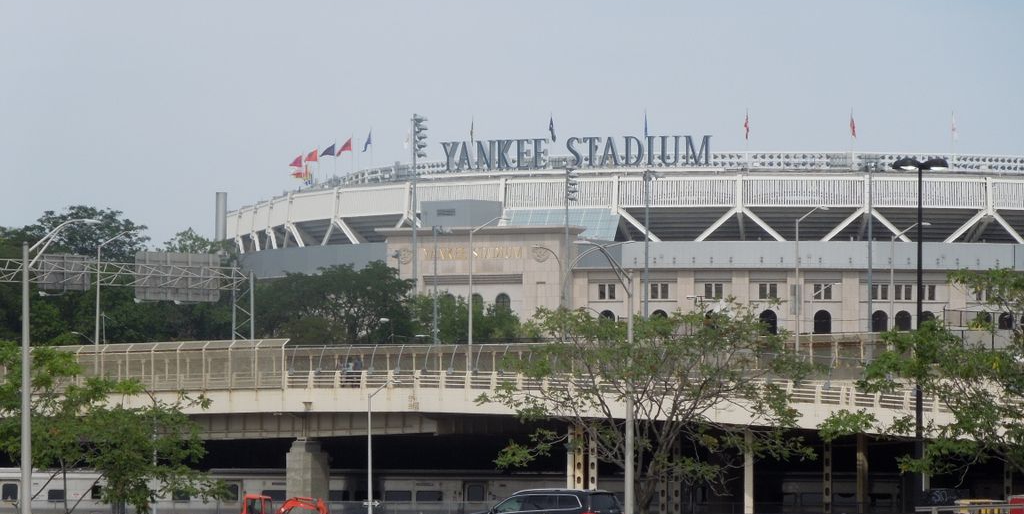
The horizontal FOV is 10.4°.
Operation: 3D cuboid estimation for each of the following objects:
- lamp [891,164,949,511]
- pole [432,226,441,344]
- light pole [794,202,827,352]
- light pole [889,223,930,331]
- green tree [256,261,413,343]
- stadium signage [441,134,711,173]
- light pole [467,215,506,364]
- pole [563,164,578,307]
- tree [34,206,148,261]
[{"bbox_3d":[13.142,2.931,182.000,1.870,12.200,0.700,0,-2,0],"label":"lamp"},{"bbox_3d":[-5.145,3.577,385.000,0.750,11.400,0.500,0,-2,0],"label":"pole"},{"bbox_3d":[14.177,2.197,267.000,2.200,9.250,0.350,2,-3,-44],"label":"light pole"},{"bbox_3d":[20.038,2.527,286.159,0.400,8.600,2.900,-2,-3,41],"label":"light pole"},{"bbox_3d":[-12.723,4.721,405.174,11.200,8.700,9.500,0,-2,0],"label":"green tree"},{"bbox_3d":[7.646,-12.431,675.072,33.800,3.600,2.000,-1,-2,20],"label":"stadium signage"},{"bbox_3d":[-1.194,2.296,287.000,2.750,8.750,0.350,2,-3,-44],"label":"light pole"},{"bbox_3d":[5.571,3.706,512.377,1.500,23.500,2.200,0,-2,10],"label":"pole"},{"bbox_3d":[-31.332,2.416,420.000,8.900,12.000,8.500,0,-2,0],"label":"tree"}]

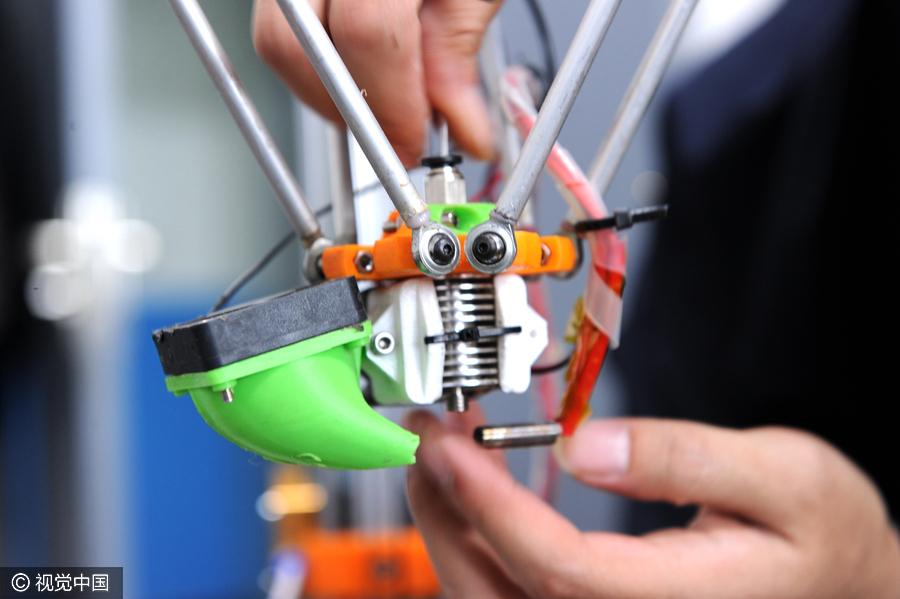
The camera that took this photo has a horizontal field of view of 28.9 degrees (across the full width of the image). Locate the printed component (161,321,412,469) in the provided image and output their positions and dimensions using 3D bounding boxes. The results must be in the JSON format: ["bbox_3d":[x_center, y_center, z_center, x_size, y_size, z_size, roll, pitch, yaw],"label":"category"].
[{"bbox_3d":[-0.035,0.026,0.418,0.056,0.037,0.041,-9,0,-24],"label":"printed component"}]

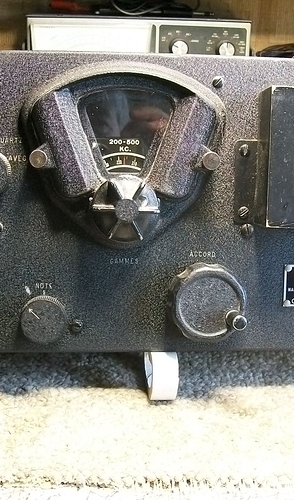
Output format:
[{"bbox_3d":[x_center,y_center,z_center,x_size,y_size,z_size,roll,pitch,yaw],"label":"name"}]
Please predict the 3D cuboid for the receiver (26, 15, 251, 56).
[{"bbox_3d":[-0.016,-0.256,0.998,0.302,0.127,0.125,0,6,-5],"label":"receiver"}]

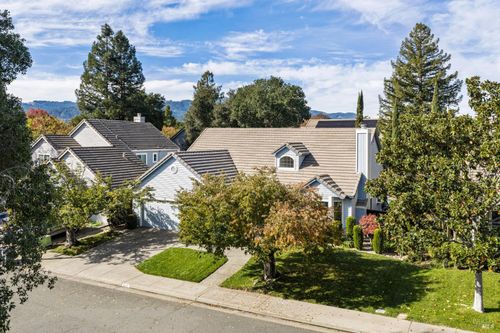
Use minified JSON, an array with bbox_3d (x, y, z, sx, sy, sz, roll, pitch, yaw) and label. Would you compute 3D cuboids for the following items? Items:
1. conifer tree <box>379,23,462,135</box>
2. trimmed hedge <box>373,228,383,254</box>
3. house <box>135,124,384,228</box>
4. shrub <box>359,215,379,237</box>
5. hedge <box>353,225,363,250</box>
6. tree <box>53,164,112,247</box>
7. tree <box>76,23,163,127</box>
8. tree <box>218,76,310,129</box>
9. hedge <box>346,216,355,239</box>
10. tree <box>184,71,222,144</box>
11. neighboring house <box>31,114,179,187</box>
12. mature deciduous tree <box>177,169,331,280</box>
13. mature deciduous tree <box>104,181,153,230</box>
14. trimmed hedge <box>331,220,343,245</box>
[{"bbox_3d":[21.571,-7.431,49.177,10.600,21.040,10.600,3,5,28],"label":"conifer tree"},{"bbox_3d":[7.803,4.559,23.789,0.620,1.550,0.620,0,4,0],"label":"trimmed hedge"},{"bbox_3d":[1.285,0.406,33.764,17.000,7.500,19.200,3,5,28],"label":"house"},{"bbox_3d":[7.814,3.998,25.632,1.300,1.690,1.300,3,5,28],"label":"shrub"},{"bbox_3d":[6.513,4.254,23.440,0.600,1.500,0.600,3,5,28],"label":"hedge"},{"bbox_3d":[-10.469,2.361,24.008,3.800,4.980,3.800,3,5,28],"label":"tree"},{"bbox_3d":[-19.306,-8.979,57.503,12.500,23.500,11.500,0,4,0],"label":"tree"},{"bbox_3d":[2.104,-5.259,56.394,13.400,15.360,13.400,3,5,28],"label":"tree"},{"bbox_3d":[7.079,4.288,27.379,0.600,1.550,0.600,0,4,0],"label":"hedge"},{"bbox_3d":[-5.958,-4.534,49.803,4.900,15.300,4.900,0,4,0],"label":"tree"},{"bbox_3d":[-15.133,-0.509,38.408,13.800,8.400,11.000,3,5,28],"label":"neighboring house"},{"bbox_3d":[0.172,2.790,19.050,7.200,5.400,6.400,0,4,0],"label":"mature deciduous tree"},{"bbox_3d":[-9.028,2.881,28.882,3.500,3.700,3.200,0,4,0],"label":"mature deciduous tree"},{"bbox_3d":[5.805,4.414,26.085,0.780,1.600,0.750,0,4,0],"label":"trimmed hedge"}]

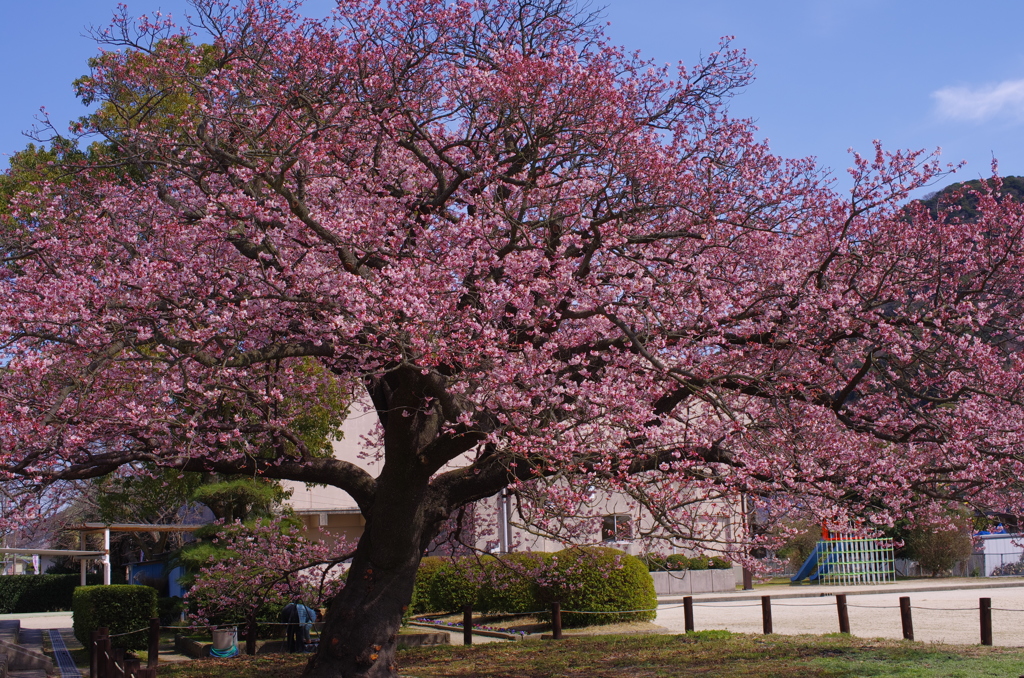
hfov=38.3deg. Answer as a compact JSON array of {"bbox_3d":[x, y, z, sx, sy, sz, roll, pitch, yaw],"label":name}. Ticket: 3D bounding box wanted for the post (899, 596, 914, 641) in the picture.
[{"bbox_3d":[5.292,3.750,19.800,0.140,0.600,0.140,-2,-8,0],"label":"post"}]

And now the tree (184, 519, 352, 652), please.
[{"bbox_3d":[-3.230,3.270,19.500,2.100,1.750,1.900,-1,-8,-9],"label":"tree"}]

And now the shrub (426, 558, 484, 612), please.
[{"bbox_3d":[-1.364,6.113,36.600,1.500,1.360,1.500,-1,-8,-2],"label":"shrub"}]

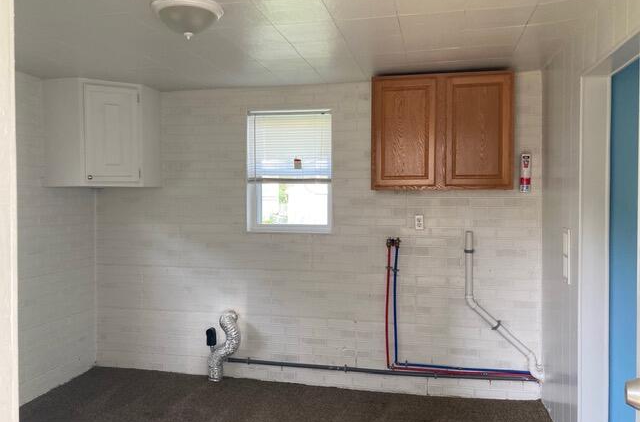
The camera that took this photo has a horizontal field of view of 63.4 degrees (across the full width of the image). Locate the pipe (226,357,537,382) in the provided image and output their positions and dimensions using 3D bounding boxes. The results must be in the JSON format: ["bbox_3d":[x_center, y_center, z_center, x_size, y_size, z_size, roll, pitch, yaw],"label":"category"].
[{"bbox_3d":[0.371,1.154,3.792,2.289,0.042,0.042,0,1,13],"label":"pipe"}]

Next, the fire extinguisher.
[{"bbox_3d":[1.395,-0.256,3.510,0.065,0.268,0.068,0,1,13],"label":"fire extinguisher"}]

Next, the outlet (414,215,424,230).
[{"bbox_3d":[0.715,0.084,3.710,0.068,0.112,0.015,0,1,13],"label":"outlet"}]

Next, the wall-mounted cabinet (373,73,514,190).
[{"bbox_3d":[0.822,-0.520,3.517,0.893,0.760,0.320,0,1,13],"label":"wall-mounted cabinet"}]

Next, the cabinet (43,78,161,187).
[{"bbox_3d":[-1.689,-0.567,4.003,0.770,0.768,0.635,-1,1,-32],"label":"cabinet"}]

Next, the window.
[{"bbox_3d":[-0.236,-0.296,3.922,0.662,0.927,0.080,0,1,13],"label":"window"}]

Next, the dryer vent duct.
[{"bbox_3d":[-0.733,1.024,3.960,0.238,0.517,0.190,0,1,13],"label":"dryer vent duct"}]

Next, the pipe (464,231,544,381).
[{"bbox_3d":[1.268,0.650,3.568,0.514,1.013,0.065,0,1,13],"label":"pipe"}]

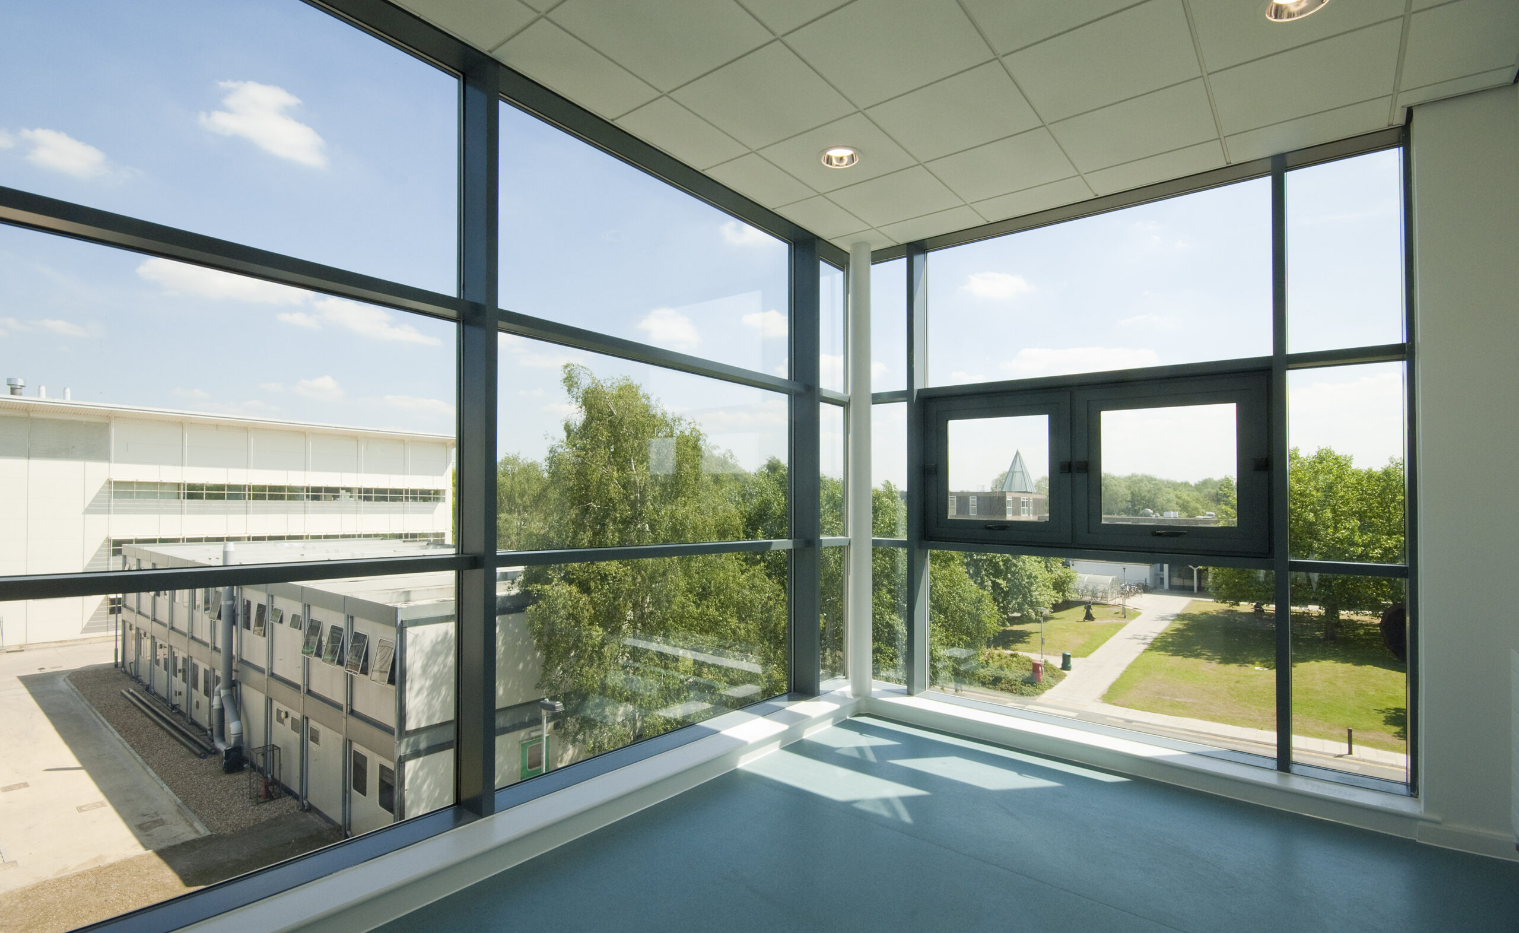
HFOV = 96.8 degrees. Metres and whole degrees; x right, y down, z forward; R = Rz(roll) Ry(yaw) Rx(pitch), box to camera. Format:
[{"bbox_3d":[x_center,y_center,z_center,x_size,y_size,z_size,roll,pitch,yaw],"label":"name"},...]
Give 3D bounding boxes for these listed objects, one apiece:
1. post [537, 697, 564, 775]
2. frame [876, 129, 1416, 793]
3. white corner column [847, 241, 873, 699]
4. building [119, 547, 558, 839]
[{"bbox_3d":[-5.007,7.650,15.969,0.650,4.150,0.400,-1,-3,39],"label":"post"},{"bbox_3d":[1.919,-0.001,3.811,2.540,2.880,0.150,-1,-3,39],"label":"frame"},{"bbox_3d":[0.676,0.032,4.500,0.155,2.990,0.155,1,-2,0],"label":"white corner column"},{"bbox_3d":[-16.573,6.955,29.672,28.705,6.272,12.000,-1,-3,37],"label":"building"}]

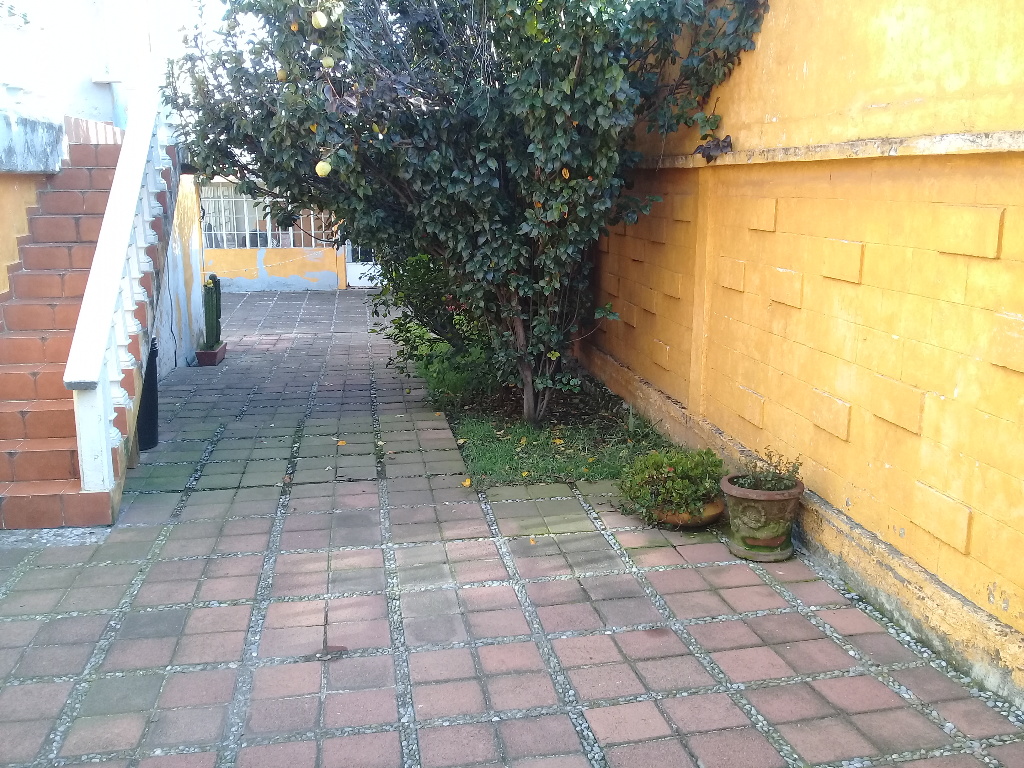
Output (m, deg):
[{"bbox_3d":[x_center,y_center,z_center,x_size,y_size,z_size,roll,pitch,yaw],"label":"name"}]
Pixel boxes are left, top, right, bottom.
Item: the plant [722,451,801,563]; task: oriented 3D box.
[{"bbox_3d":[1.300,0.599,4.754,0.423,0.549,0.423,-3,12,-9],"label":"plant"}]

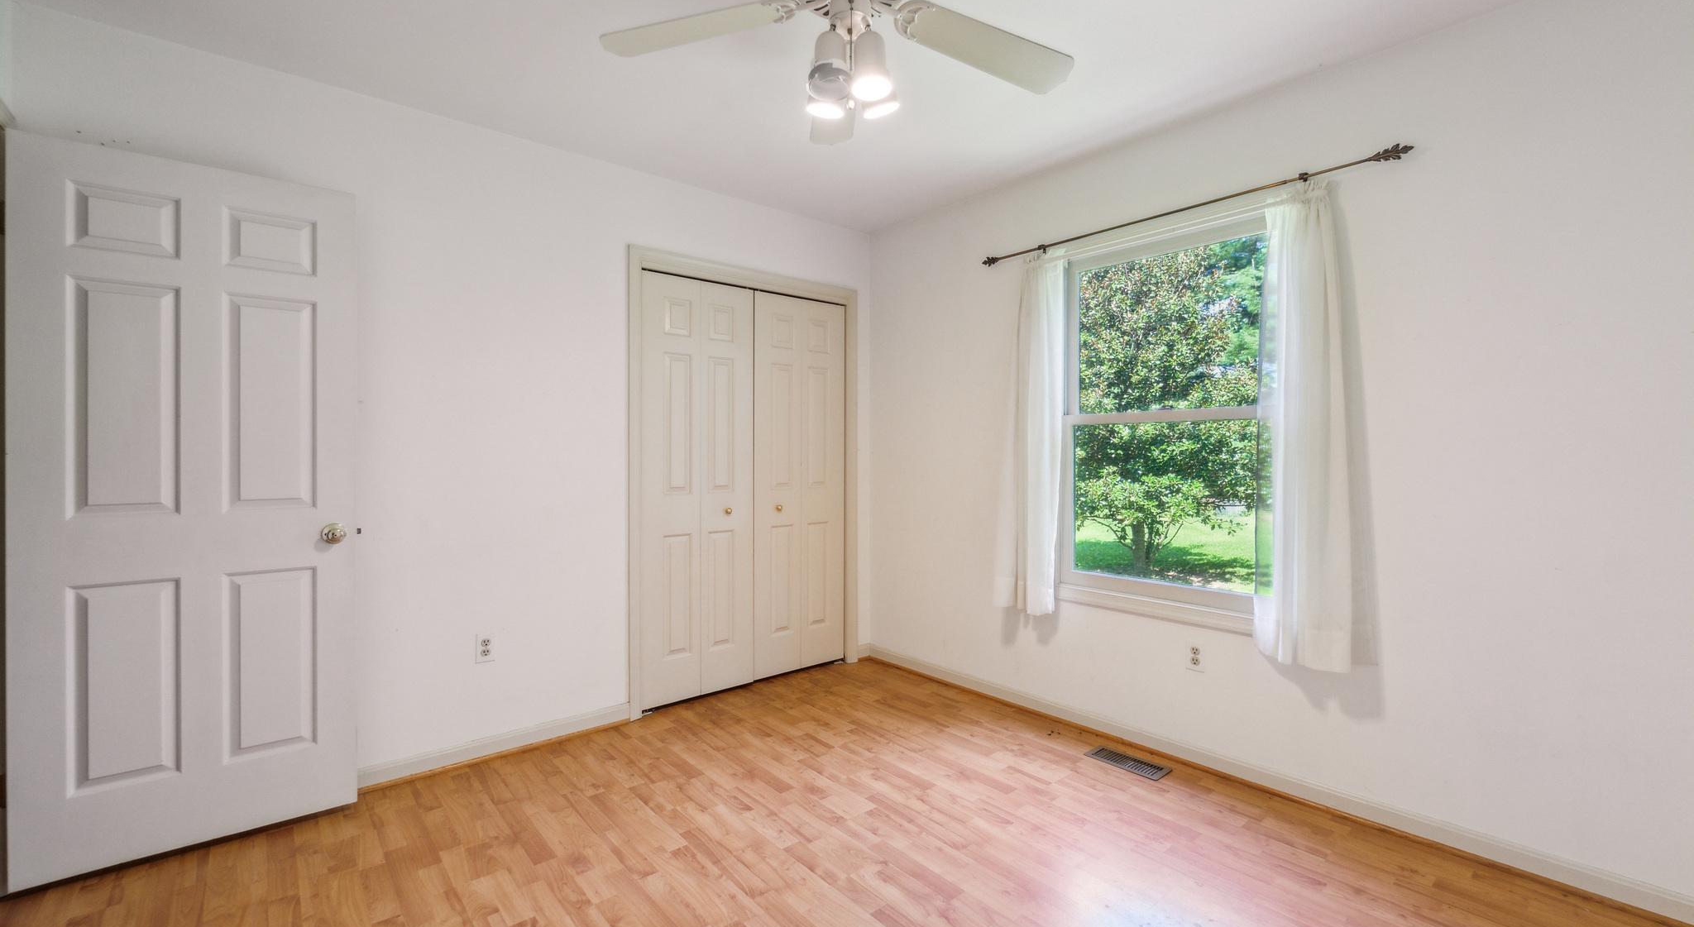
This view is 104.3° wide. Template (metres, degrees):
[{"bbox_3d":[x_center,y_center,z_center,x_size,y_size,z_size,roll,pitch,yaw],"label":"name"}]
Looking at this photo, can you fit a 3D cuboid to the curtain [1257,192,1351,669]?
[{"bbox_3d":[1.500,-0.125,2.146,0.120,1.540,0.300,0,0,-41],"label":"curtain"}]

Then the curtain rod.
[{"bbox_3d":[1.181,-0.949,2.567,0.075,0.048,1.590,0,1,-41],"label":"curtain rod"}]

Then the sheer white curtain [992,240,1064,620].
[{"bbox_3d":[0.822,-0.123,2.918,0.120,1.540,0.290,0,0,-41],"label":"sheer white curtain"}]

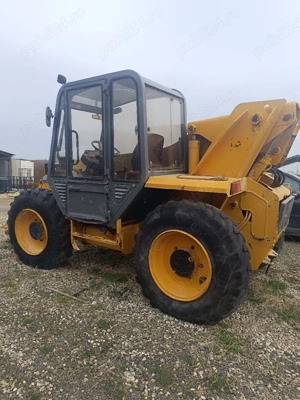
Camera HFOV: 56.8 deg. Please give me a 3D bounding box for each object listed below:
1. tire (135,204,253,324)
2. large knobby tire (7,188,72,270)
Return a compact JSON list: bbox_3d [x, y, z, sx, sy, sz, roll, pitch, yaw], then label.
[{"bbox_3d":[0.370,0.595,2.744,1.214,1.214,0.404,4,7,35],"label":"tire"},{"bbox_3d":[-1.631,0.450,4.169,1.214,1.214,0.404,3,7,28],"label":"large knobby tire"}]

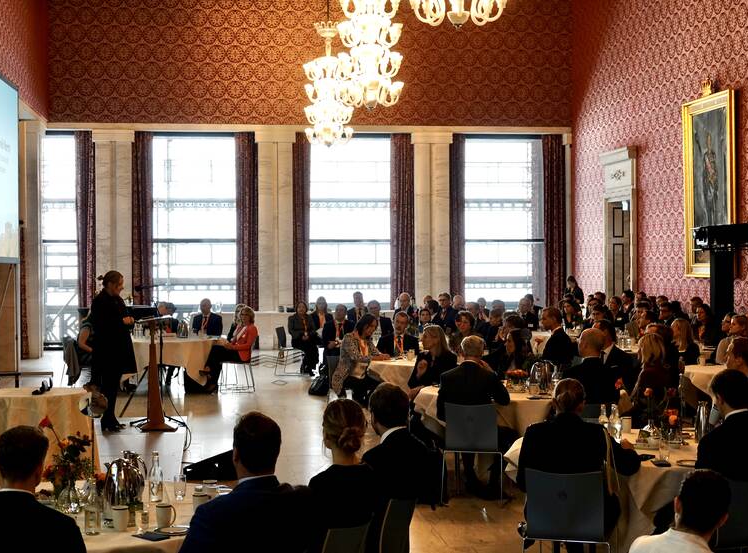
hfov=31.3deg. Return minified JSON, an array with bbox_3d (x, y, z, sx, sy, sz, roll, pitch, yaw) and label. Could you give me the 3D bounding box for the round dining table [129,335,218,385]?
[{"bbox_3d":[-3.319,1.356,21.112,1.780,0.750,1.780,0,1,0],"label":"round dining table"}]

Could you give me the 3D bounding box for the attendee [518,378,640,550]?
[{"bbox_3d":[1.150,1.158,7.380,0.620,1.270,0.800,0,1,16],"label":"attendee"}]

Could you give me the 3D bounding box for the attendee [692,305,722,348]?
[{"bbox_3d":[4.760,1.040,19.100,0.500,1.250,0.780,0,1,41],"label":"attendee"}]

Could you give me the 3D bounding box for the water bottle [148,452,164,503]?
[{"bbox_3d":[-1.030,0.954,6.320,0.072,0.237,0.072,0,1,0],"label":"water bottle"}]

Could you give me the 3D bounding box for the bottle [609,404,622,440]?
[{"bbox_3d":[1.502,0.905,8.300,0.070,0.235,0.070,0,1,-7],"label":"bottle"}]

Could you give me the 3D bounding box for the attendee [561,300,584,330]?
[{"bbox_3d":[3.260,1.018,21.900,0.500,1.240,0.780,0,1,27],"label":"attendee"}]

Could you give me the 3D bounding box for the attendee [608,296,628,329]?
[{"bbox_3d":[4.090,1.035,22.533,0.750,1.280,0.500,-1,1,-41],"label":"attendee"}]

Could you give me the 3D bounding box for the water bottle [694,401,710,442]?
[{"bbox_3d":[2.050,0.908,8.320,0.105,0.260,0.105,0,1,0],"label":"water bottle"}]

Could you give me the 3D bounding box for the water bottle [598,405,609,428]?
[{"bbox_3d":[1.496,0.949,8.627,0.070,0.240,0.070,0,1,0],"label":"water bottle"}]

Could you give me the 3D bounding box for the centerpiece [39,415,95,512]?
[{"bbox_3d":[-1.390,0.846,6.020,0.250,0.430,0.250,0,1,7],"label":"centerpiece"}]

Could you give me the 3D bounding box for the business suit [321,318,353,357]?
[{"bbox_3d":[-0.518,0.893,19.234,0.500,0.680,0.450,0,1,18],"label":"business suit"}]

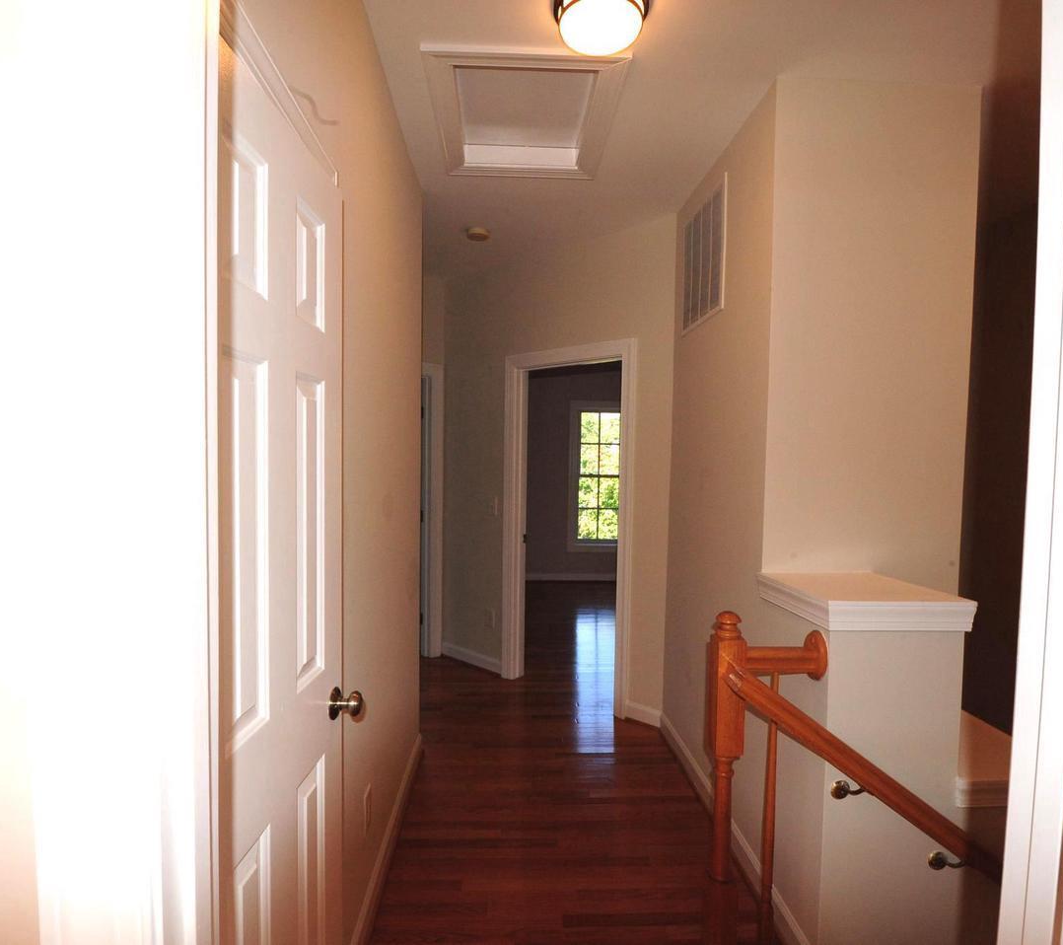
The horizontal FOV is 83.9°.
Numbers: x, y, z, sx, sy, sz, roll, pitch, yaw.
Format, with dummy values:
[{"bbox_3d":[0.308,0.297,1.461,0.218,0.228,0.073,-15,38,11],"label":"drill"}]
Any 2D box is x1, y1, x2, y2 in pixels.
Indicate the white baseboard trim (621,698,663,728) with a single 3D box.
[{"bbox_3d":[0.615,1.338,3.240,0.215,0.097,0.017,2,2,41],"label":"white baseboard trim"}]

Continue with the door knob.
[{"bbox_3d":[-0.382,0.484,1.234,0.061,0.066,0.066,1,2,2],"label":"door knob"}]

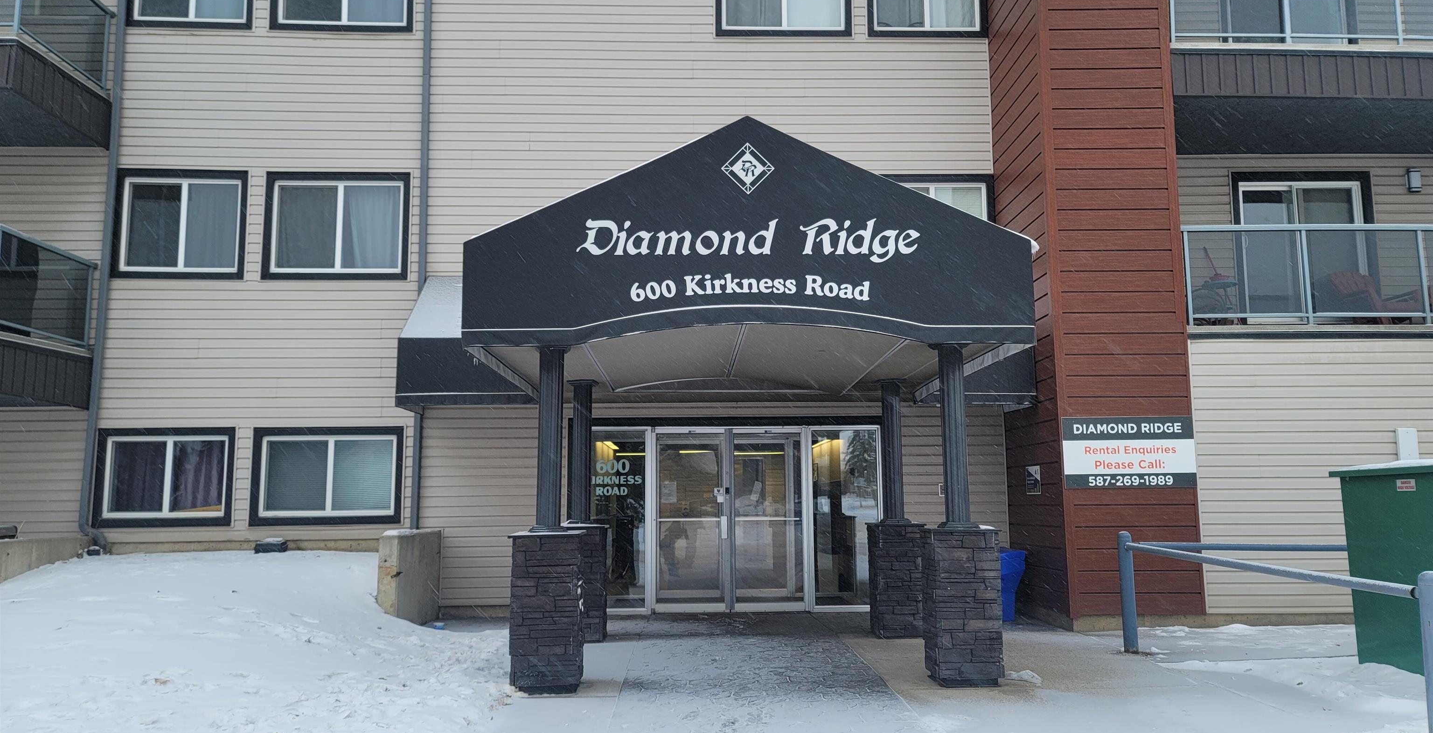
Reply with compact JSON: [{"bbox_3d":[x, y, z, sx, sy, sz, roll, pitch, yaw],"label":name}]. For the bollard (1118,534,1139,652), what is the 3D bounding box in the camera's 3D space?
[{"bbox_3d":[3.593,1.969,9.083,0.120,1.040,0.120,0,-7,-1],"label":"bollard"}]

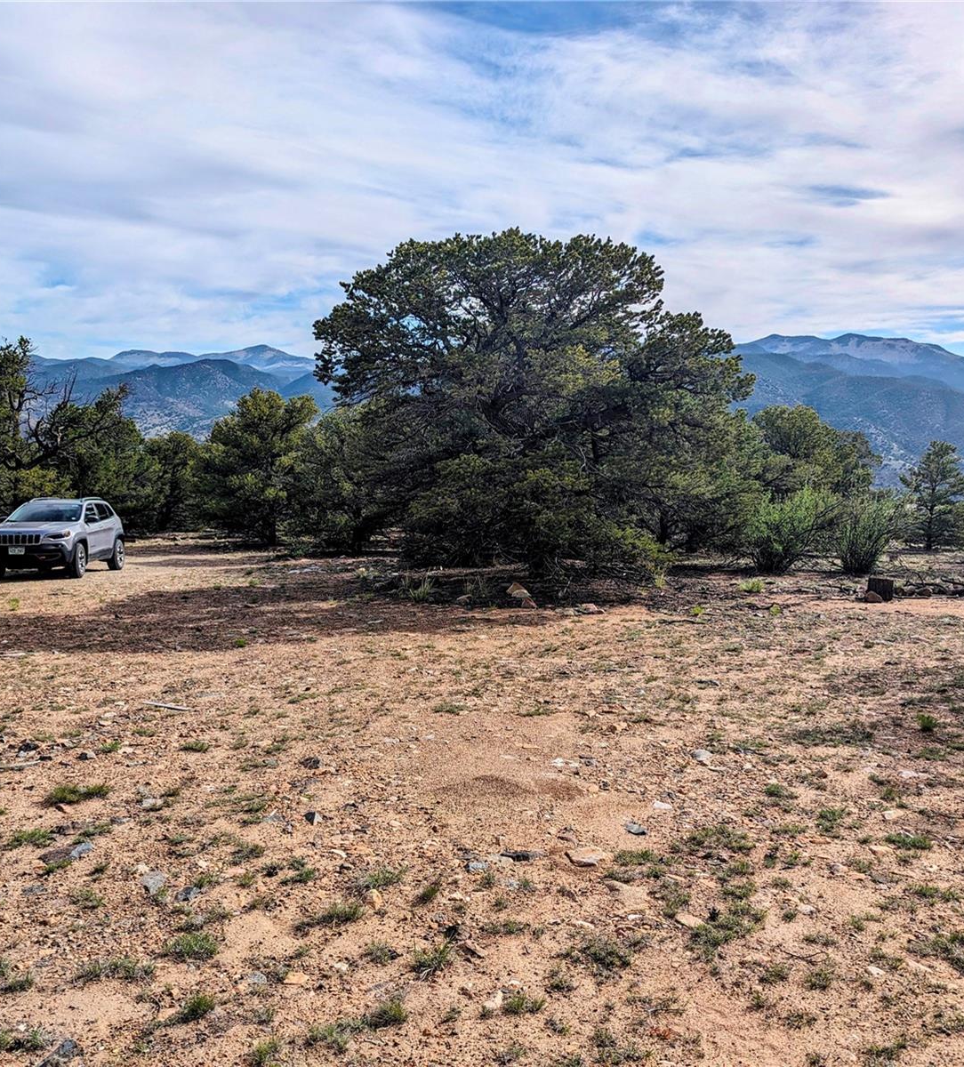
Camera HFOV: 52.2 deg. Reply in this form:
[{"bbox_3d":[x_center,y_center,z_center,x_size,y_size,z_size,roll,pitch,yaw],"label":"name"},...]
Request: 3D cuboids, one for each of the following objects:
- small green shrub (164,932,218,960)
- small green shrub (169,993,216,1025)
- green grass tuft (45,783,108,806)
[{"bbox_3d":[-1.020,1.436,3.454,0.185,0.068,0.140,0,2,-17],"label":"small green shrub"},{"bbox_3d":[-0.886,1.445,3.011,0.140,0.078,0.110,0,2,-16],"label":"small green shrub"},{"bbox_3d":[-2.145,1.367,5.212,0.320,0.090,0.190,0,2,-22],"label":"green grass tuft"}]

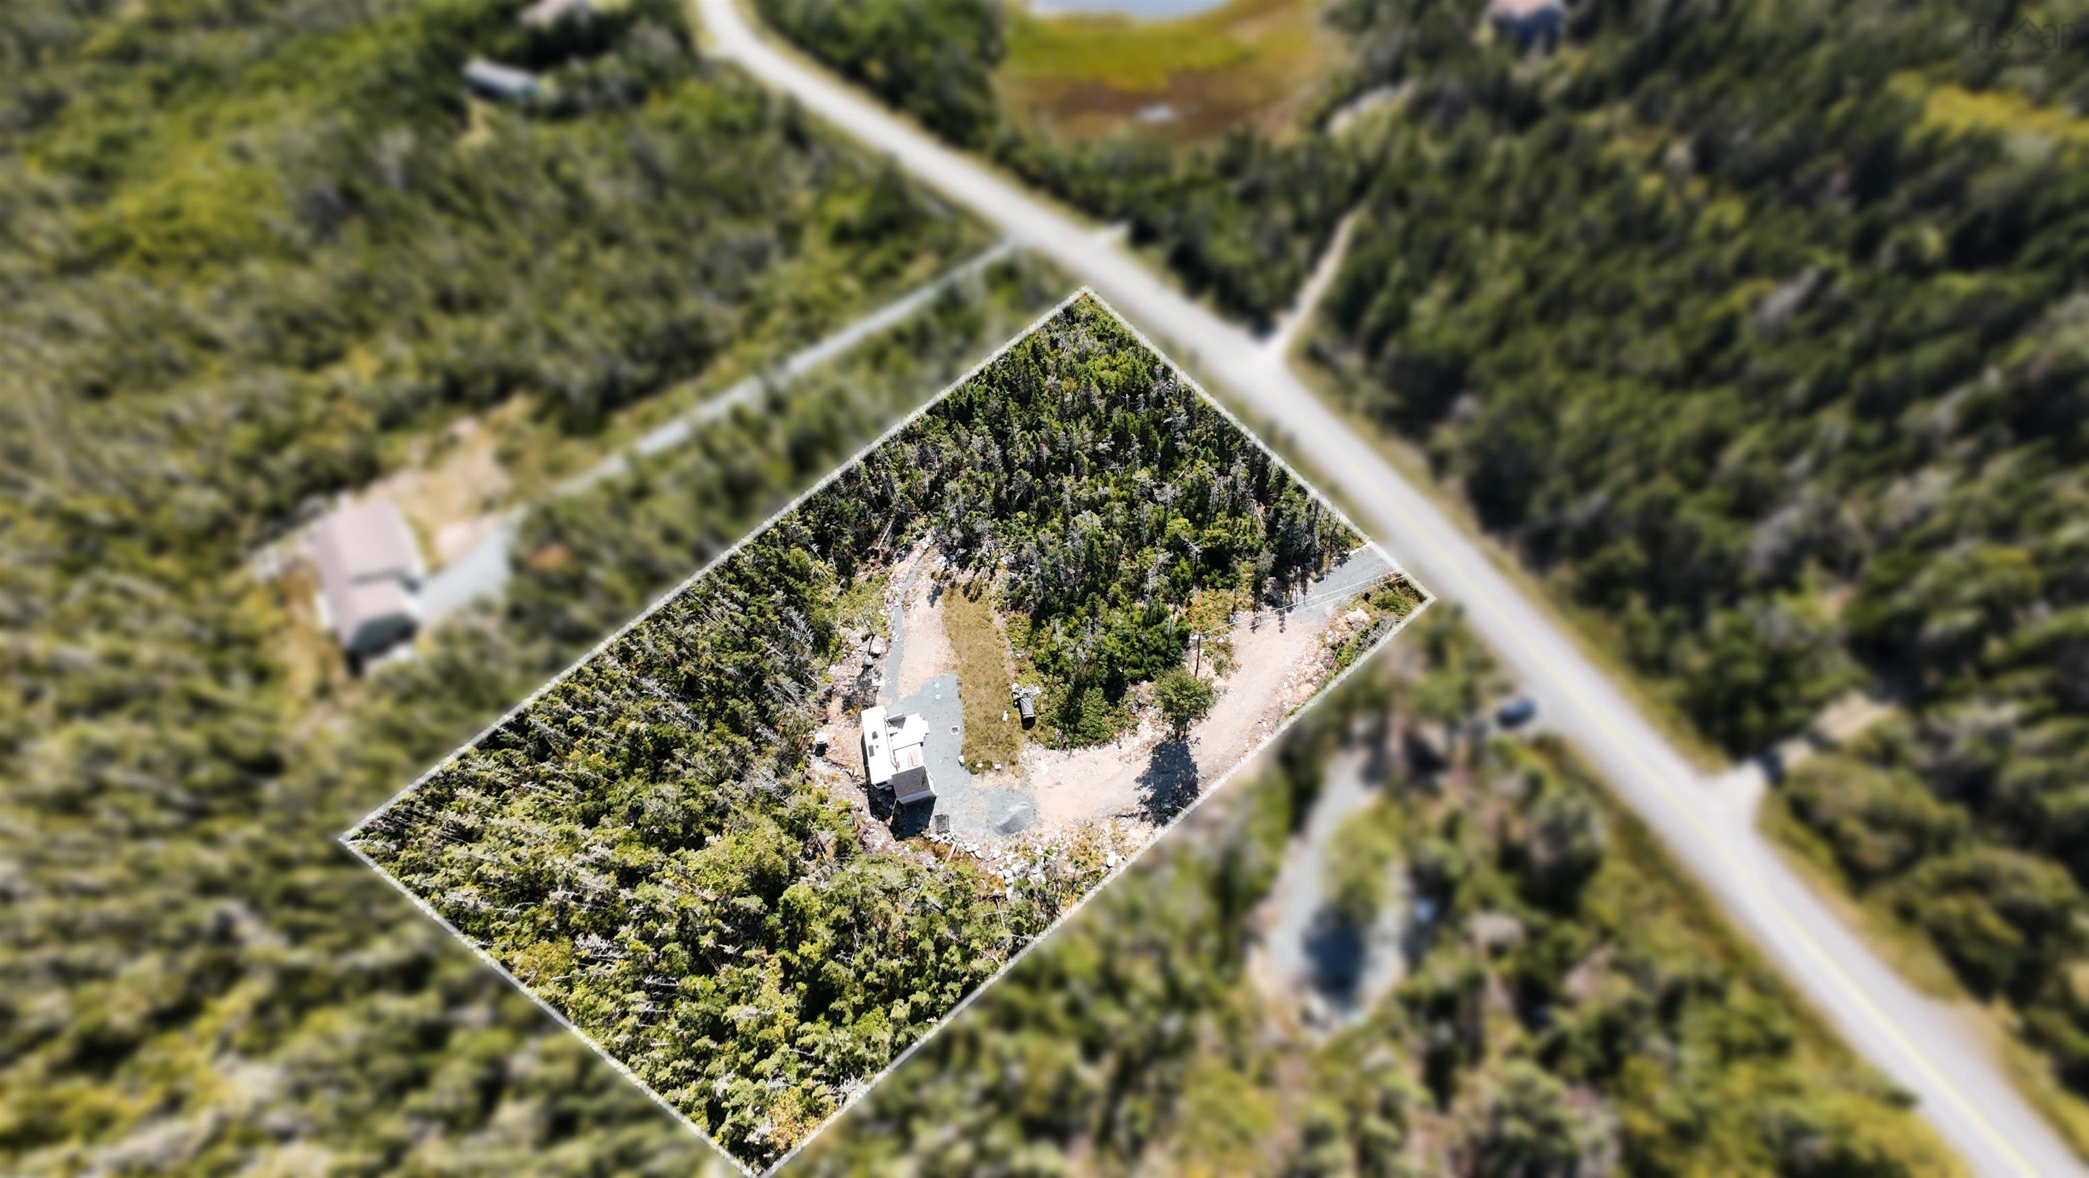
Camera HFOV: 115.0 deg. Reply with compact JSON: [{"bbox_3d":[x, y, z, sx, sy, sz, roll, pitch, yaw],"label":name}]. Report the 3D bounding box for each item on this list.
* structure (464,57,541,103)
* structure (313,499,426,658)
[{"bbox_3d":[-126.500,-118.810,154.530,17.500,4.300,5.800,20,62,11],"label":"structure"},{"bbox_3d":[-87.200,-2.130,85.050,9.200,5.600,19.500,-33,65,-18],"label":"structure"}]

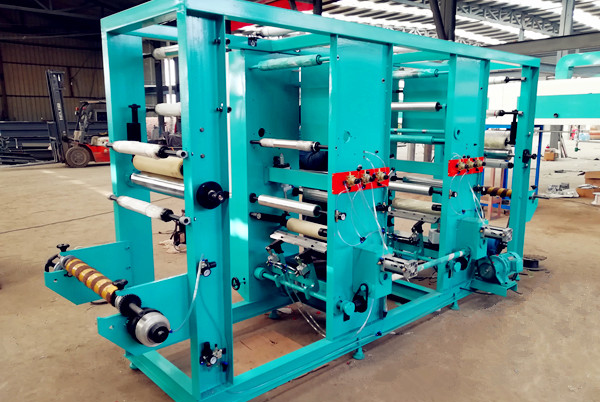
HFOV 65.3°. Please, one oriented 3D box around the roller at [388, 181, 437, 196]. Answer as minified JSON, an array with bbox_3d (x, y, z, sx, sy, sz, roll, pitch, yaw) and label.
[{"bbox_3d":[0.889,-0.124,4.096,0.082,0.082,0.651,-10,14,-42],"label":"roller"}]

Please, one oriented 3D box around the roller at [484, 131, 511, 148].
[{"bbox_3d":[1.825,-0.629,4.772,0.155,0.155,0.620,-9,14,-41],"label":"roller"}]

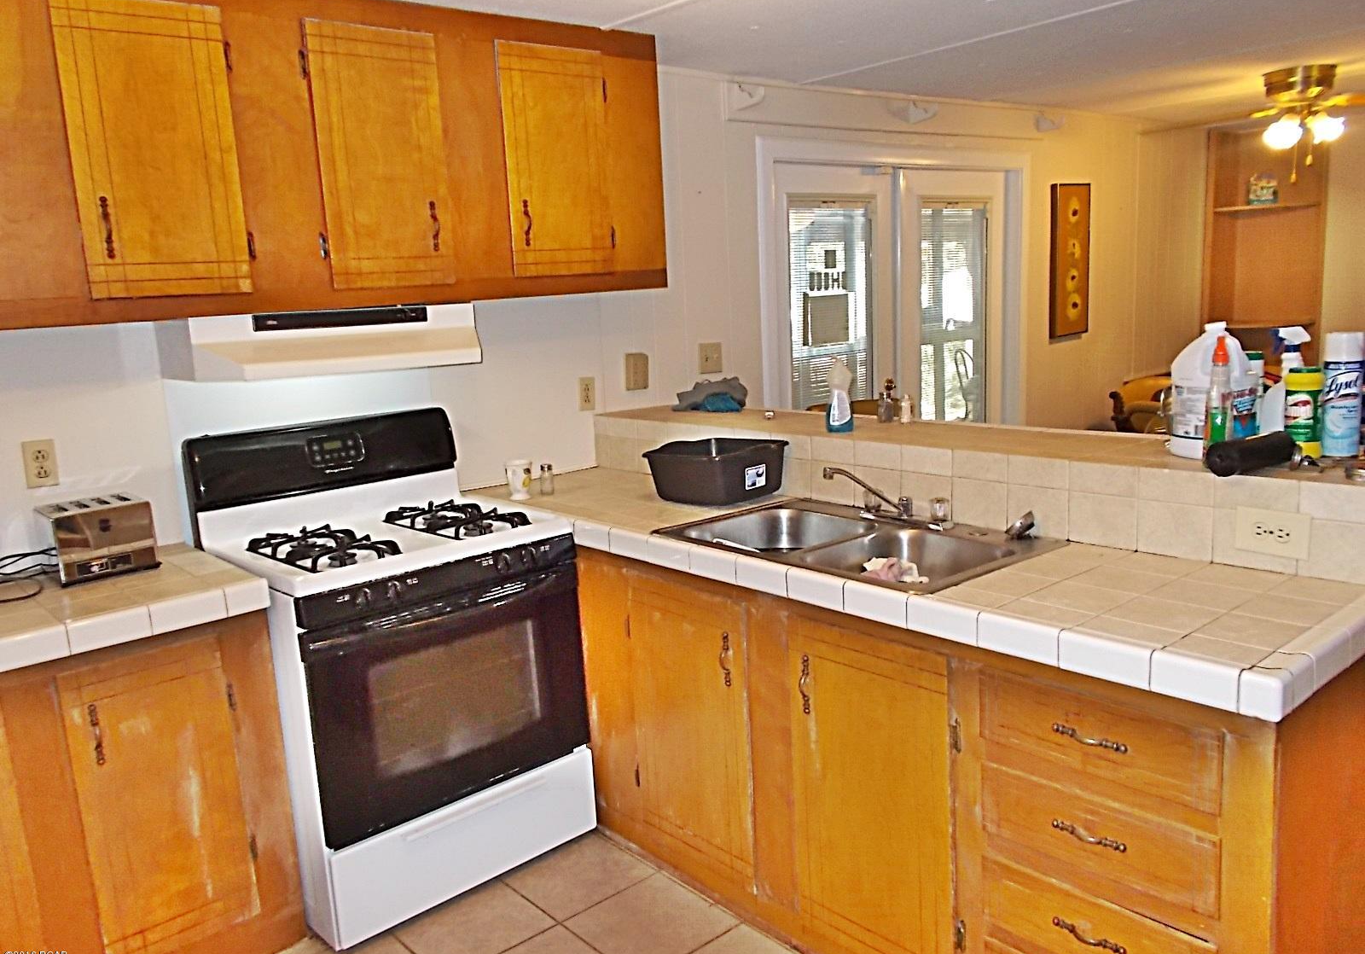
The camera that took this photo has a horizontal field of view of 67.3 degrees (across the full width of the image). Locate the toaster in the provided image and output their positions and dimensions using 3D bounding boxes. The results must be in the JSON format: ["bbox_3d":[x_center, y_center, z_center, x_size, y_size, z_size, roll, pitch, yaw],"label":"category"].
[{"bbox_3d":[-1.433,0.149,2.519,0.220,0.168,0.195,-12,14,-40],"label":"toaster"}]

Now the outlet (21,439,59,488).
[{"bbox_3d":[-1.577,-0.032,2.521,0.070,0.115,0.008,-12,14,-40],"label":"outlet"}]

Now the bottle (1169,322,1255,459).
[{"bbox_3d":[1.180,-0.197,2.282,0.145,0.290,0.145,-12,14,-40],"label":"bottle"}]

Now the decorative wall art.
[{"bbox_3d":[2.033,-1.133,5.377,0.315,0.775,0.045,-12,13,-39],"label":"decorative wall art"}]

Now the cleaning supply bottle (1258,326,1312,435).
[{"bbox_3d":[1.340,-0.194,2.274,0.110,0.270,0.070,3,12,30],"label":"cleaning supply bottle"}]

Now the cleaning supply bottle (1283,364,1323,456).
[{"bbox_3d":[1.249,-0.129,2.063,0.070,0.178,0.070,7,14,44],"label":"cleaning supply bottle"}]

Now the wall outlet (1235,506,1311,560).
[{"bbox_3d":[1.094,0.105,1.907,0.010,0.082,0.126,-12,13,-39],"label":"wall outlet"}]

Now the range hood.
[{"bbox_3d":[-0.919,-0.366,2.738,0.765,0.150,0.455,-12,14,-40],"label":"range hood"}]

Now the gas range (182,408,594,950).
[{"bbox_3d":[-0.763,0.458,2.810,0.764,1.194,0.650,-12,13,-40],"label":"gas range"}]

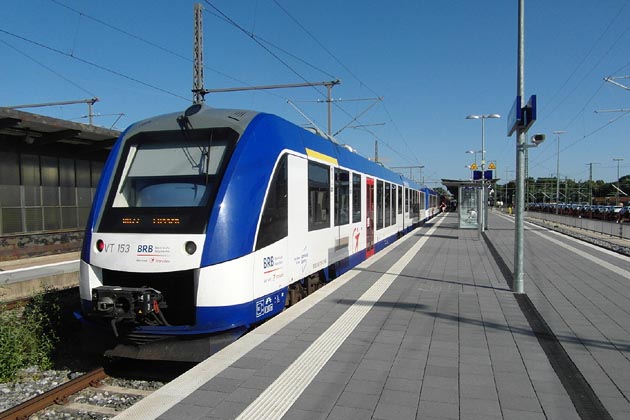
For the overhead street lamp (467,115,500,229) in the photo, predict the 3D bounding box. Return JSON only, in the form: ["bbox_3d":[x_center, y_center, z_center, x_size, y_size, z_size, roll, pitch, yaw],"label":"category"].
[{"bbox_3d":[8.429,-1.901,20.938,1.620,5.975,0.350,0,1,19],"label":"overhead street lamp"}]

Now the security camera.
[{"bbox_3d":[3.775,-1.186,7.100,0.180,0.130,0.320,0,6,19],"label":"security camera"}]

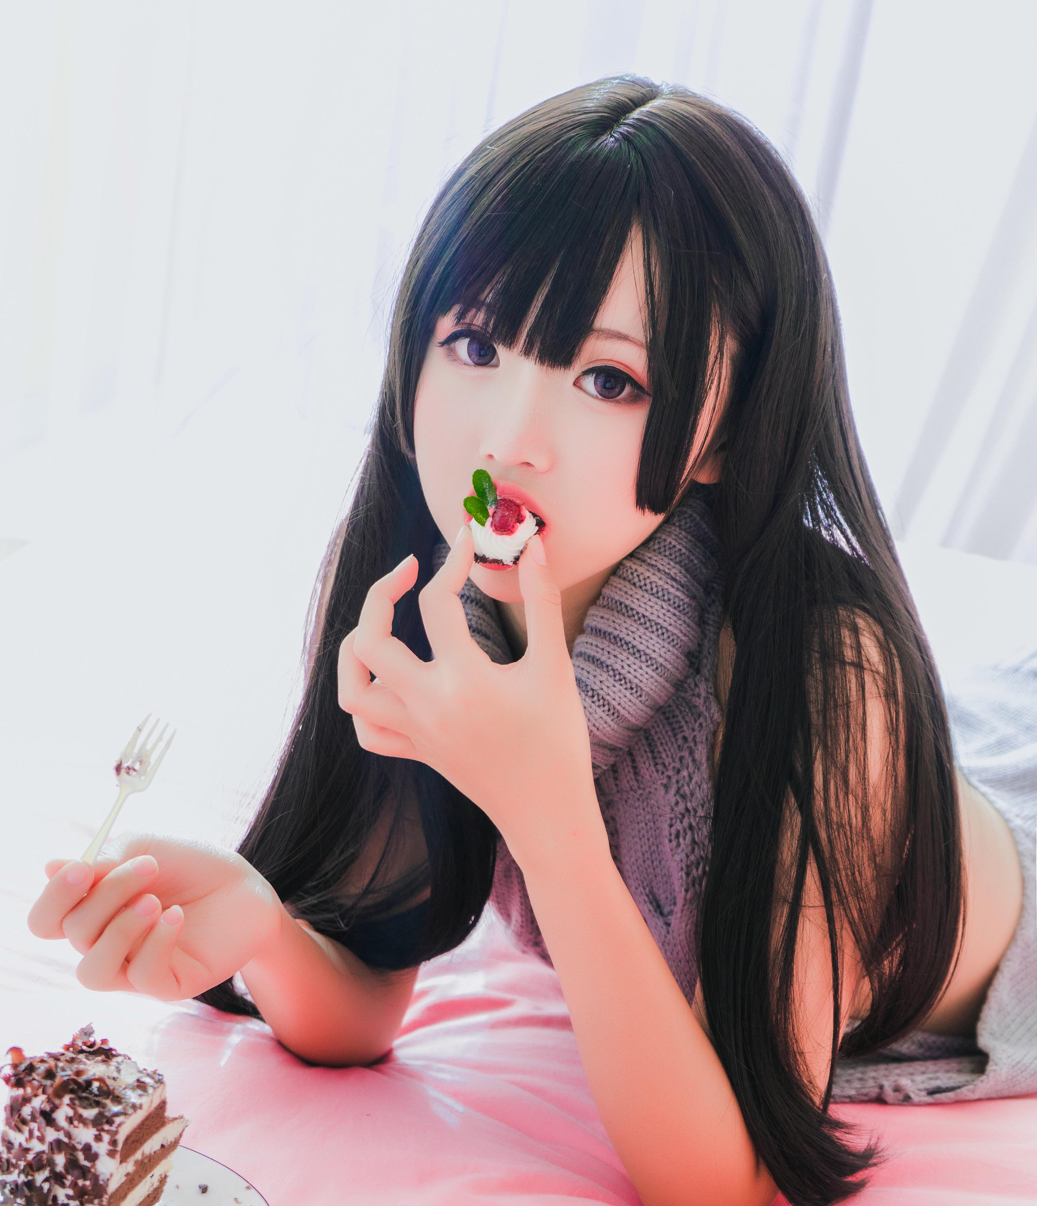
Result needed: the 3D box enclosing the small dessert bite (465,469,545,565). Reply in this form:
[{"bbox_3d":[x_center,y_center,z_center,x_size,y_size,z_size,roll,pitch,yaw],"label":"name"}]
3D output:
[{"bbox_3d":[-0.007,-0.040,1.415,0.036,0.034,0.033,2,42,6],"label":"small dessert bite"}]

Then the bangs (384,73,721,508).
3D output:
[{"bbox_3d":[0.023,-0.152,1.465,0.150,0.195,0.130,17,7,15],"label":"bangs"}]

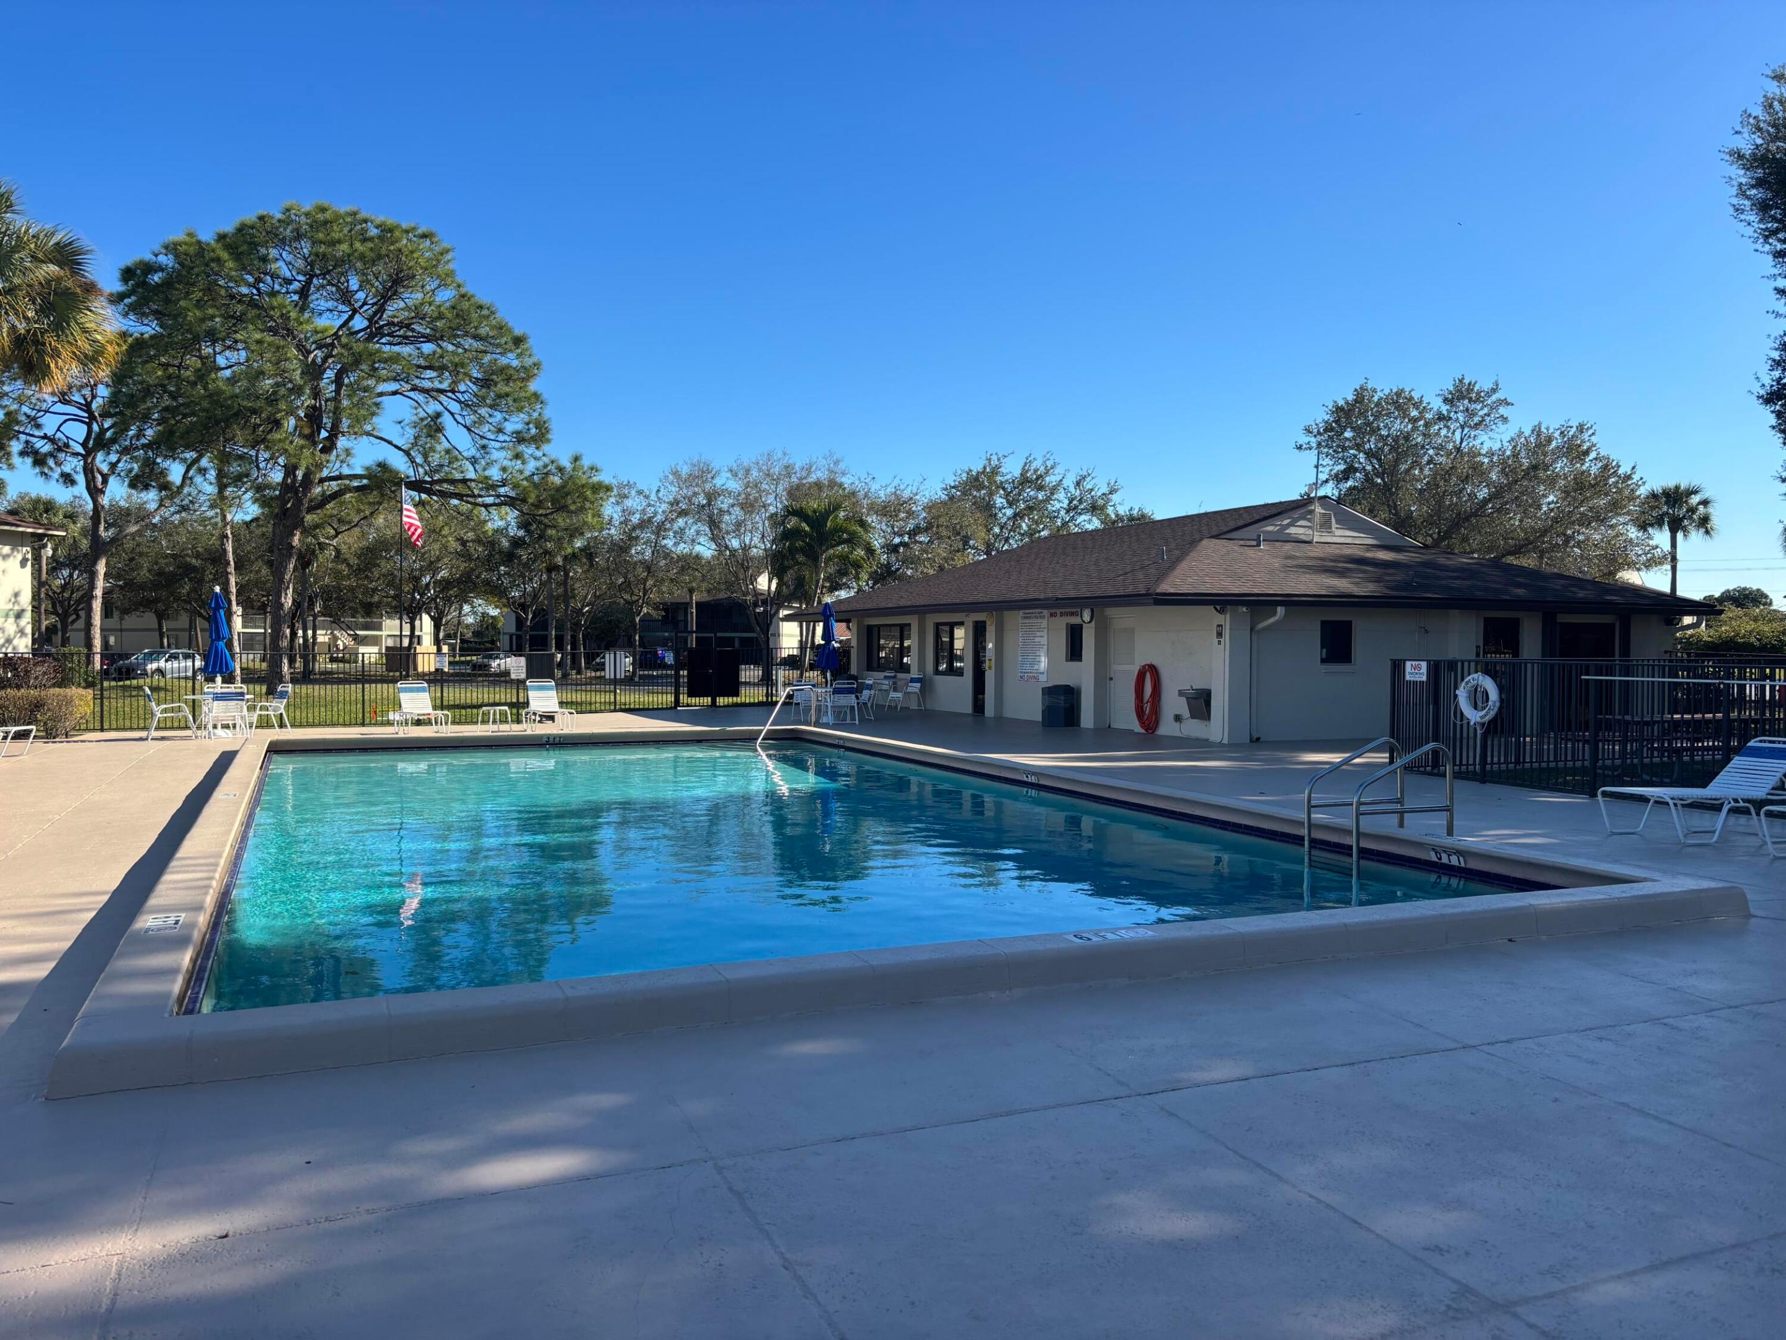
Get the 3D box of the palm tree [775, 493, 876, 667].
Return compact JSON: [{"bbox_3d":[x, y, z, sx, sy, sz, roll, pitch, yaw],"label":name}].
[{"bbox_3d":[-2.031,-2.305,40.061,3.000,6.000,3.000,0,1,0],"label":"palm tree"}]

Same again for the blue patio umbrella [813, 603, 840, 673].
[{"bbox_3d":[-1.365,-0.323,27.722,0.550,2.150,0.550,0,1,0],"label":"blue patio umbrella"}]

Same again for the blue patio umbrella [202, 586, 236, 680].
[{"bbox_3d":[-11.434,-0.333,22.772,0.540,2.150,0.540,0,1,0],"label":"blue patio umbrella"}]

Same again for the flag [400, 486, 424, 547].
[{"bbox_3d":[-13.796,-4.385,38.500,0.750,1.750,0.350,0,1,11],"label":"flag"}]

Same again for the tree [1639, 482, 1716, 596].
[{"bbox_3d":[35.054,-3.995,60.089,3.400,8.800,3.400,0,1,0],"label":"tree"}]

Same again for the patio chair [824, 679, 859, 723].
[{"bbox_3d":[-0.996,0.636,26.600,0.600,0.880,0.720,0,1,-14],"label":"patio chair"}]

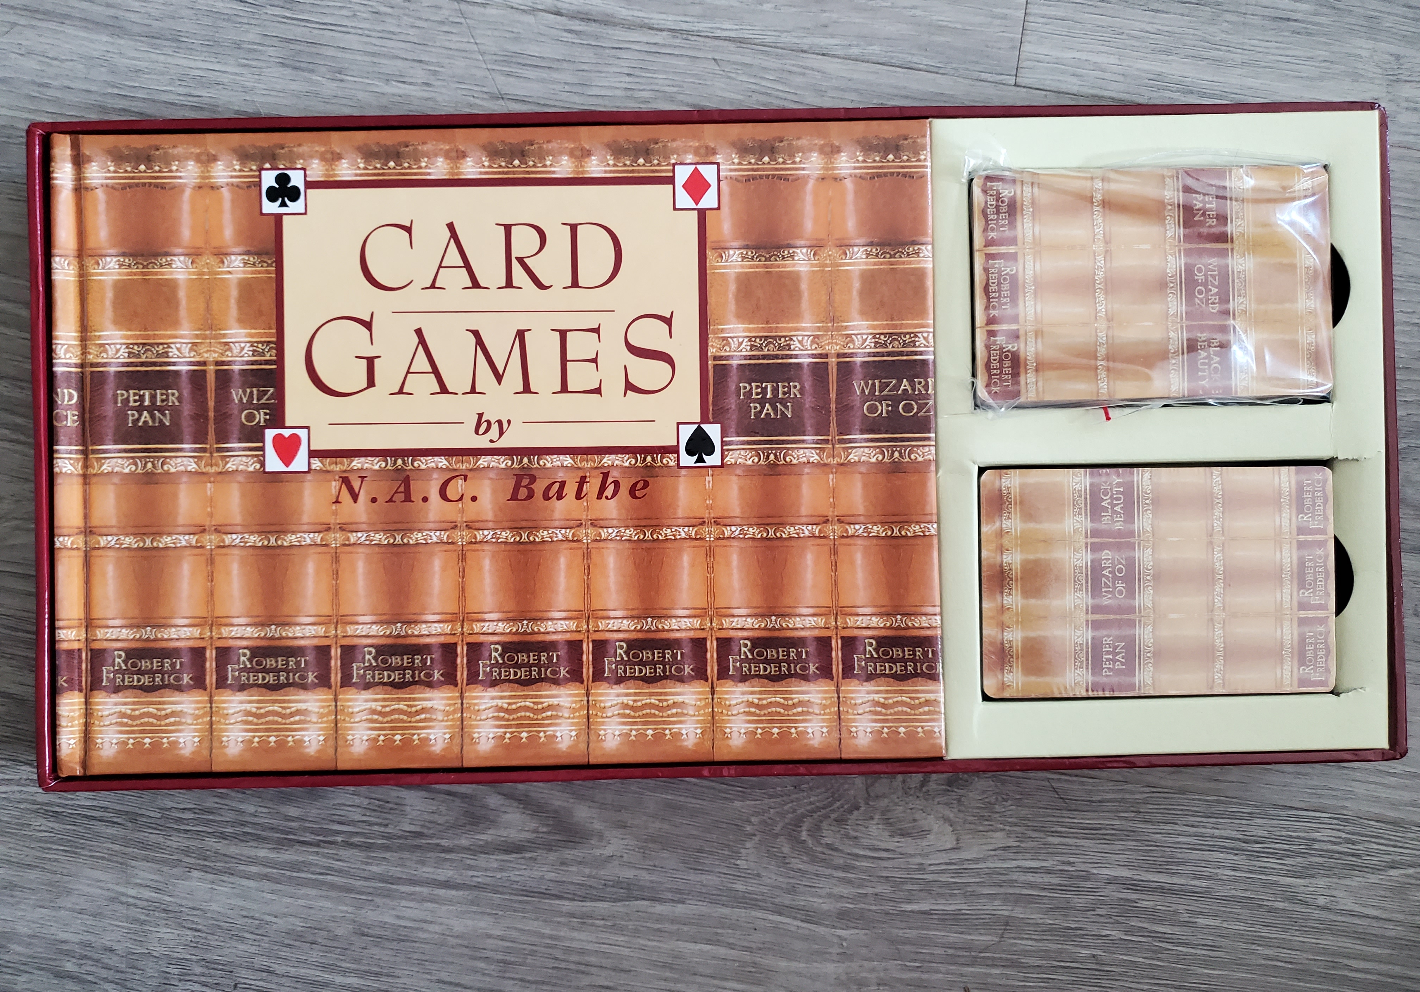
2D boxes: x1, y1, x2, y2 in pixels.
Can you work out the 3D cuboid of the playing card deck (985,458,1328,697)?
[{"bbox_3d":[0.112,0.022,0.275,0.088,0.016,0.058,-1,89,-1],"label":"playing card deck"}]

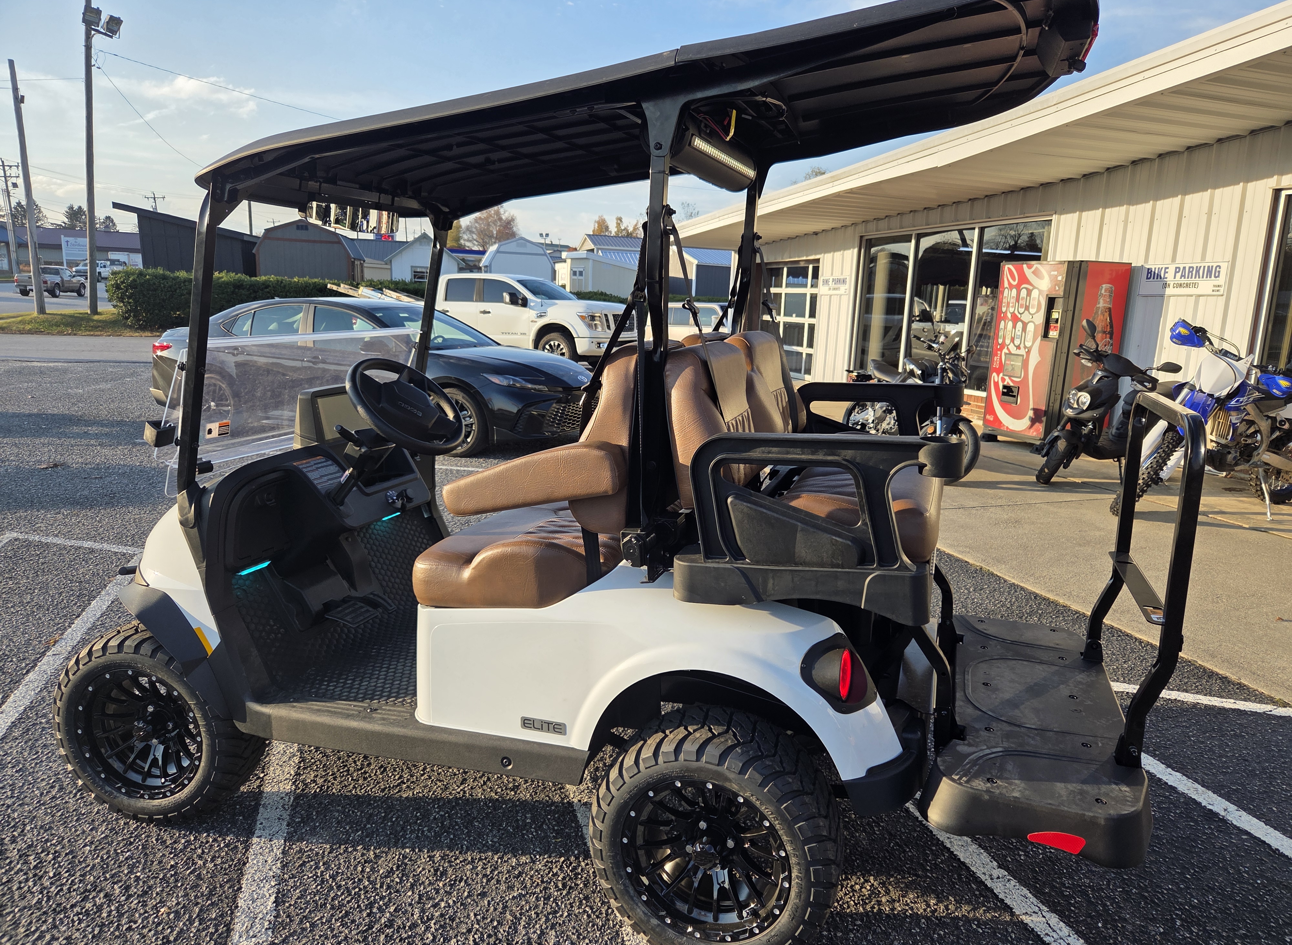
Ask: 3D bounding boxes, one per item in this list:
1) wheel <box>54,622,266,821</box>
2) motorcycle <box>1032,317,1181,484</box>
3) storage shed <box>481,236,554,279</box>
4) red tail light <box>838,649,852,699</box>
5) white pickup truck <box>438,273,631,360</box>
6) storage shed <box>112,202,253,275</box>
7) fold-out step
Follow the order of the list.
[{"bbox_3d":[-1.441,0.738,2.557,0.550,0.550,0.215,4,11,8],"label":"wheel"},{"bbox_3d":[3.804,-0.541,6.886,1.800,1.220,0.760,-4,13,-26],"label":"motorcycle"},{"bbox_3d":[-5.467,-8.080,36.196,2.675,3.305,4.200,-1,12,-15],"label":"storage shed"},{"bbox_3d":[0.439,0.444,1.881,0.040,0.118,0.070,6,12,19],"label":"red tail light"},{"bbox_3d":[-2.997,-3.176,17.771,6.150,1.980,2.100,9,13,29],"label":"white pickup truck"},{"bbox_3d":[-15.601,-7.375,30.412,4.367,3.541,4.600,-1,12,-15],"label":"storage shed"},{"bbox_3d":[0.969,0.620,2.255,0.430,0.135,1.095,6,12,19],"label":"fold-out step"}]

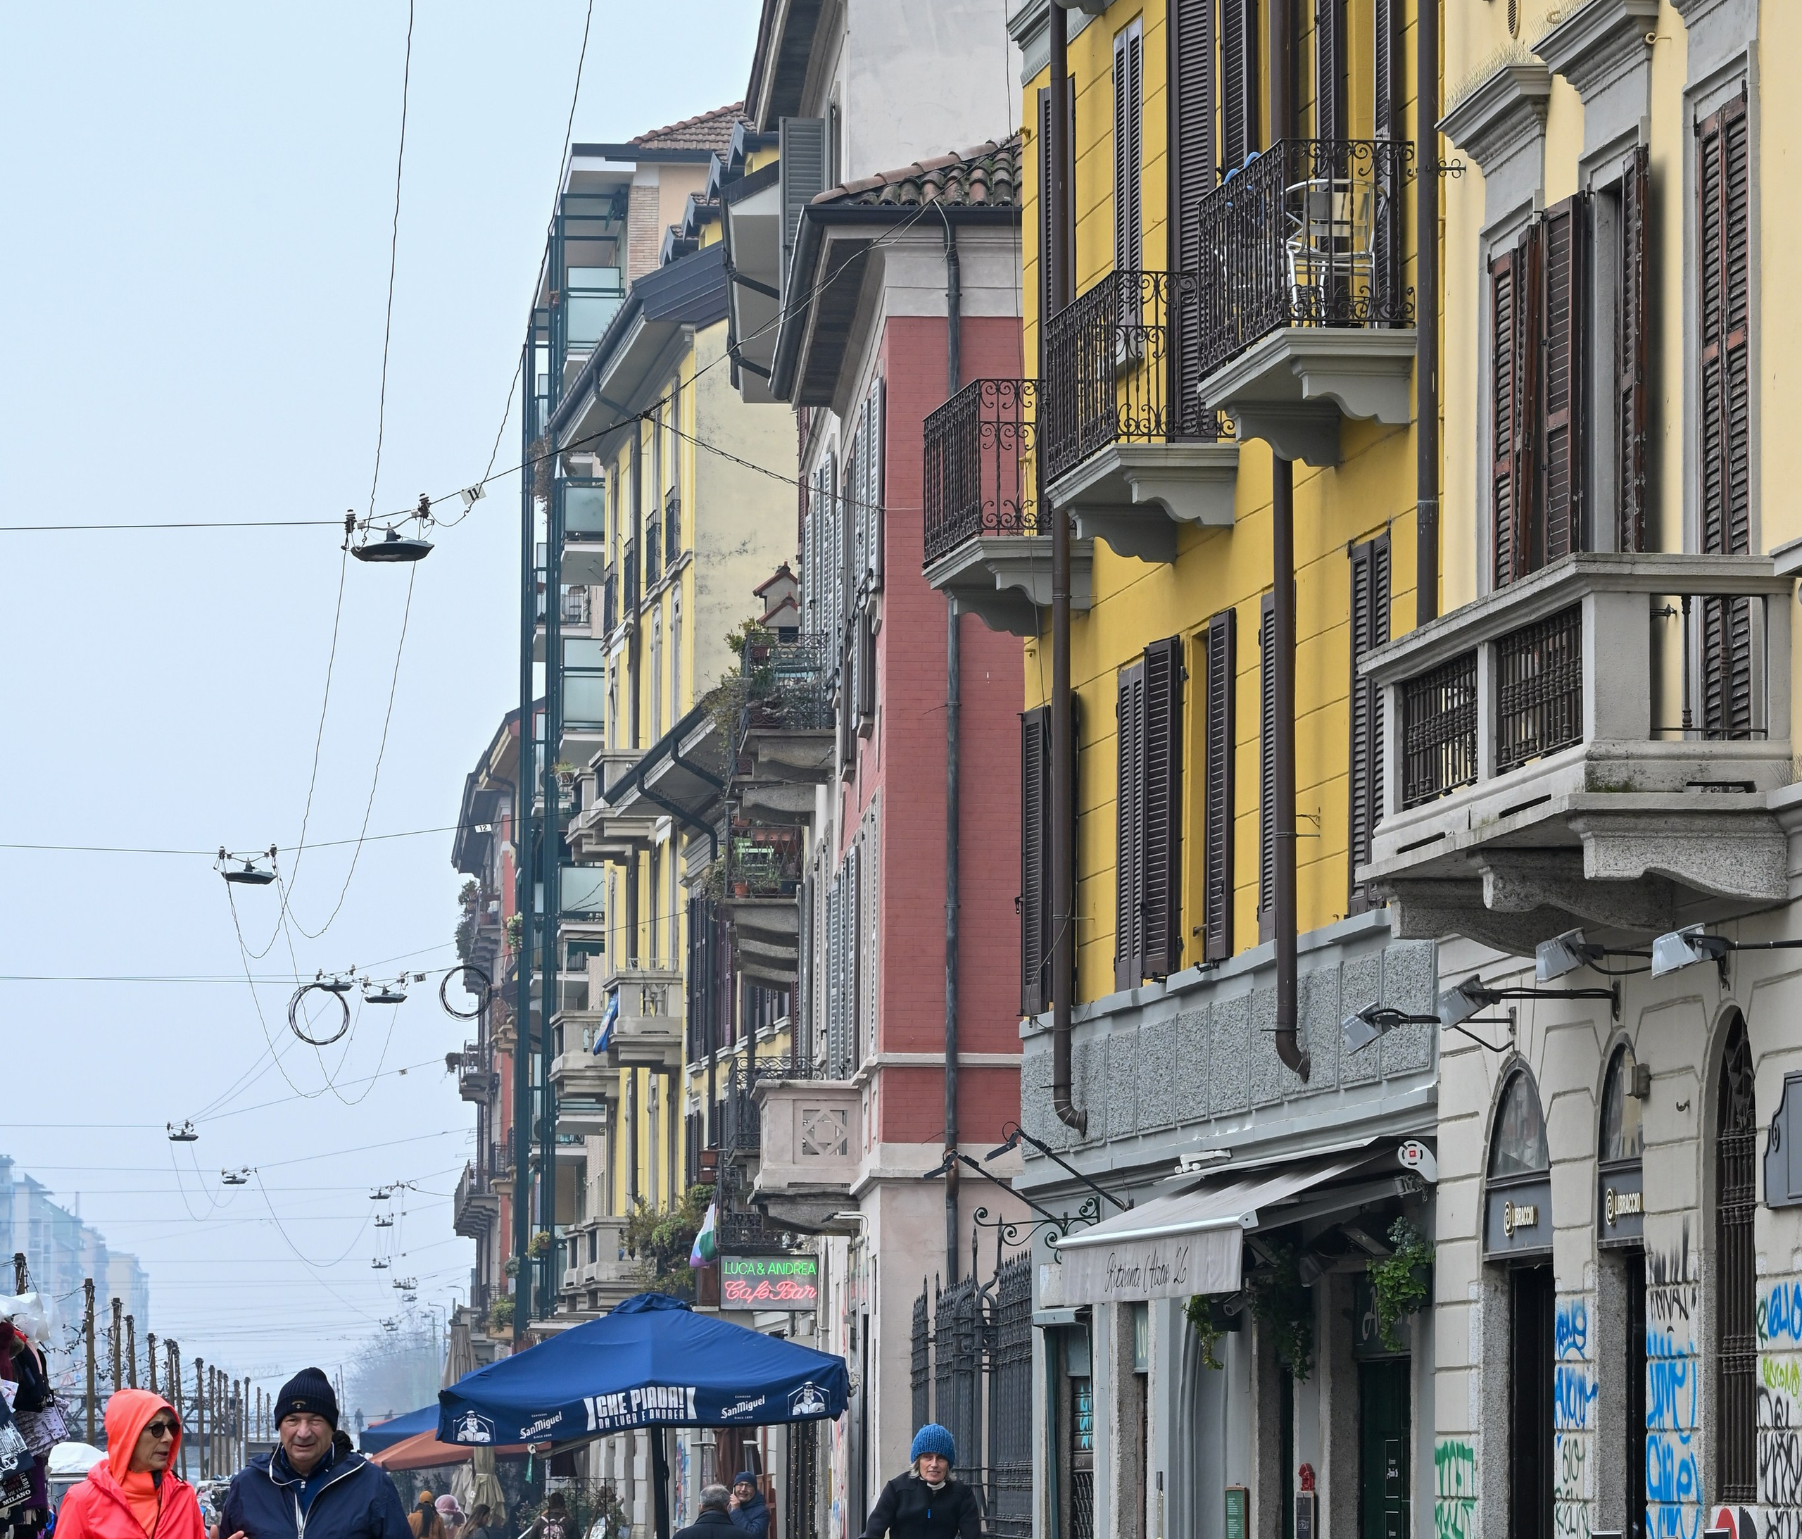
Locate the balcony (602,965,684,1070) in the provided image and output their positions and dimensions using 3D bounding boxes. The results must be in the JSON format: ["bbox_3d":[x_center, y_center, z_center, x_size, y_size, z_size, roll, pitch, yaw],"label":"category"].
[{"bbox_3d":[-3.770,3.688,131.350,0.980,1.500,2.700,0,-5,-6],"label":"balcony"}]

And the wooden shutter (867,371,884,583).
[{"bbox_3d":[-0.219,-2.522,79.700,0.060,1.860,0.600,0,-5,-5],"label":"wooden shutter"}]

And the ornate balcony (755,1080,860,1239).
[{"bbox_3d":[-0.904,3.753,85.900,1.000,1.450,3.100,0,-5,-2],"label":"ornate balcony"}]

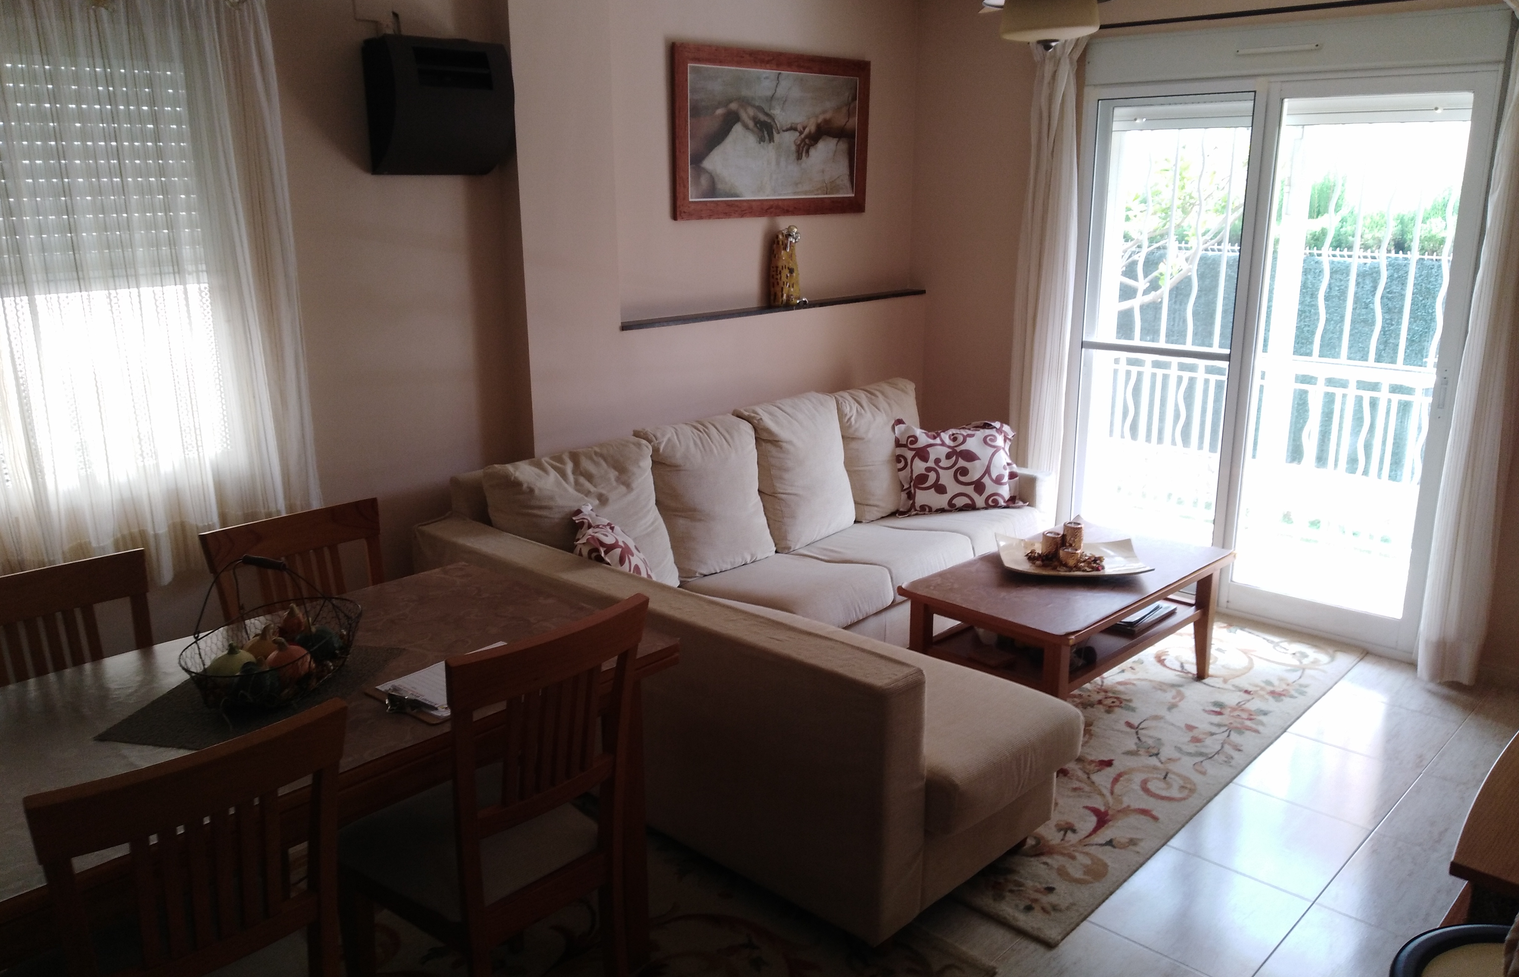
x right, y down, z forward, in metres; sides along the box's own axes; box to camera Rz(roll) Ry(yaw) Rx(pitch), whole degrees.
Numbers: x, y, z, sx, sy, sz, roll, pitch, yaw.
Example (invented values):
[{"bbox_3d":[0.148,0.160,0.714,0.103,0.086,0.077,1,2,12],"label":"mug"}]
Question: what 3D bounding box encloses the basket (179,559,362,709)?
[{"bbox_3d":[-0.929,0.245,2.177,0.257,0.242,0.390,2,15,11],"label":"basket"}]

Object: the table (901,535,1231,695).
[{"bbox_3d":[1.034,0.491,3.823,0.632,0.454,1.087,13,20,43],"label":"table"}]

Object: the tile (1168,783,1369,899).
[{"bbox_3d":[1.339,0.931,3.065,0.440,0.011,0.446,13,20,43],"label":"tile"}]

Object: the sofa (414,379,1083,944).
[{"bbox_3d":[0.354,0.276,3.762,1.878,0.860,2.095,14,21,43],"label":"sofa"}]

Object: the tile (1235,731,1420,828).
[{"bbox_3d":[1.645,0.850,3.370,0.440,0.011,0.446,13,20,43],"label":"tile"}]

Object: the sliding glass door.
[{"bbox_3d":[1.827,-0.475,4.277,1.428,1.996,0.089,14,21,43],"label":"sliding glass door"}]

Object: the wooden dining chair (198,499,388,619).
[{"bbox_3d":[-0.914,0.559,2.594,0.484,0.959,0.425,14,21,43],"label":"wooden dining chair"}]

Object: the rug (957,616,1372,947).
[{"bbox_3d":[0.879,0.677,3.869,1.542,0.014,2.219,14,21,43],"label":"rug"}]

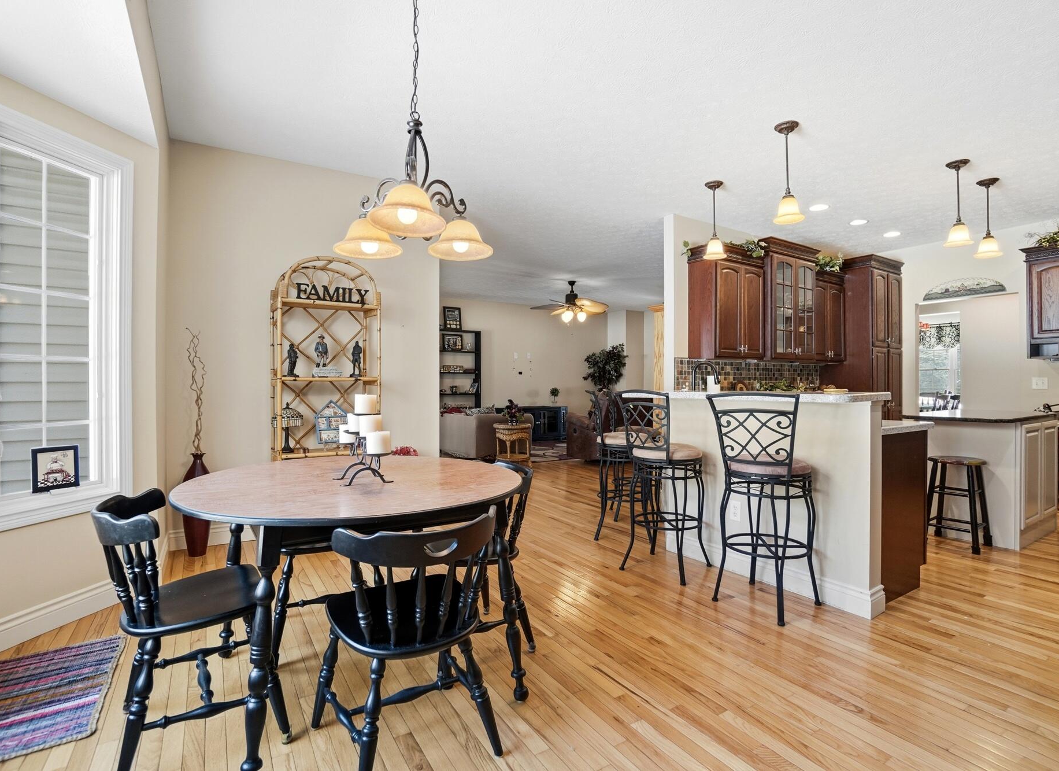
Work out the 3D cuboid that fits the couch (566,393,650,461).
[{"bbox_3d":[1.560,0.618,7.670,1.700,1.000,0.950,0,0,-34],"label":"couch"}]

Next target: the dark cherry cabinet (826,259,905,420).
[{"bbox_3d":[4.010,-0.165,5.810,0.780,2.540,0.630,0,0,-32],"label":"dark cherry cabinet"}]

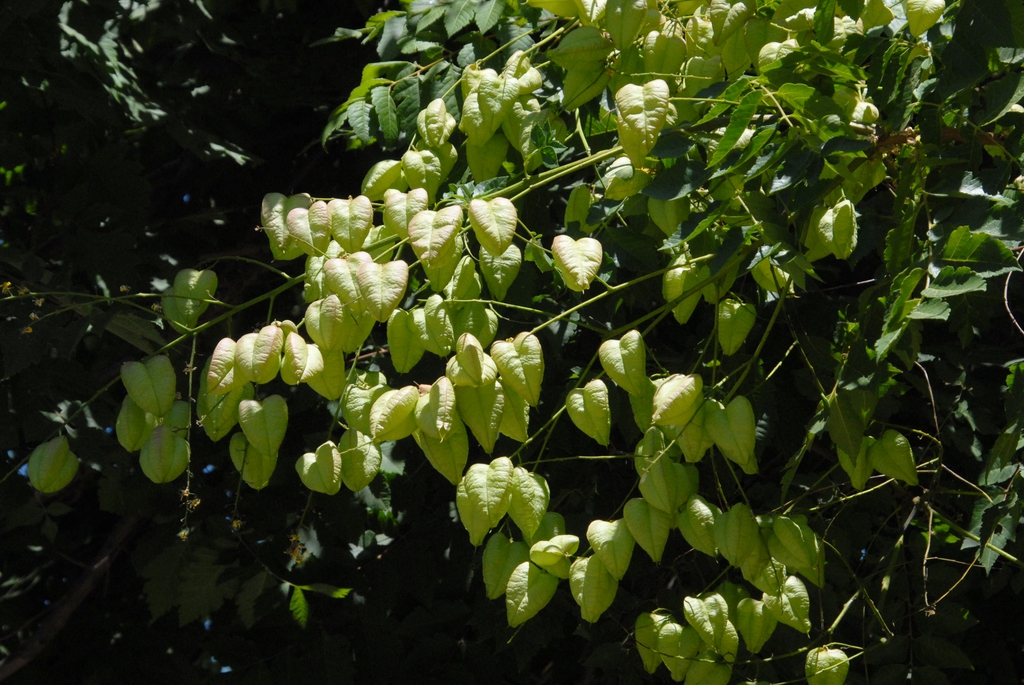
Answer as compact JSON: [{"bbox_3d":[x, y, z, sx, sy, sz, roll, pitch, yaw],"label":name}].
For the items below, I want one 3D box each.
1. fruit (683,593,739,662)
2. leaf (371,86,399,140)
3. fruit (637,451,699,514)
[{"bbox_3d":[0.141,0.202,2.560,0.035,0.047,0.033,-11,-5,0],"label":"fruit"},{"bbox_3d":[-0.091,-0.163,2.580,0.019,0.039,0.009,-3,-7,0],"label":"leaf"},{"bbox_3d":[0.107,0.097,2.490,0.040,0.044,0.033,-8,-7,0],"label":"fruit"}]

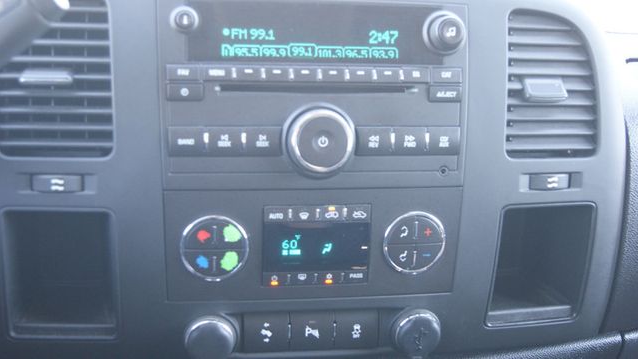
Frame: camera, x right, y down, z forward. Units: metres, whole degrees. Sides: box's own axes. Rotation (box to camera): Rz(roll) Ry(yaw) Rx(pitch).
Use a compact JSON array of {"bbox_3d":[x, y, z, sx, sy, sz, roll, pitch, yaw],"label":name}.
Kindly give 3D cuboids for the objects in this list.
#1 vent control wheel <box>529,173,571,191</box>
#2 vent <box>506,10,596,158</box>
[{"bbox_3d":[0.161,0.002,0.532,0.030,0.012,0.010,-3,13,-16],"label":"vent control wheel"},{"bbox_3d":[0.156,-0.066,0.525,0.063,0.098,0.025,-3,13,-16],"label":"vent"}]

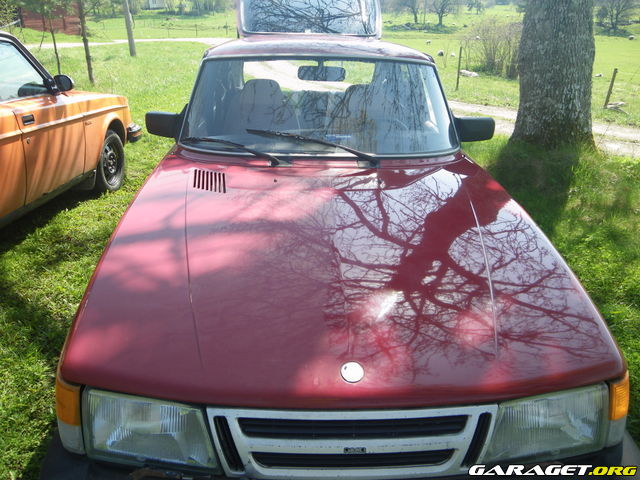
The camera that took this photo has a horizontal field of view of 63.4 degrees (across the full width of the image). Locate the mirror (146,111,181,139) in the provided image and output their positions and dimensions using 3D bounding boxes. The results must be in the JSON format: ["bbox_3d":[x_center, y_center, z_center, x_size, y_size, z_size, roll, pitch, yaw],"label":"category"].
[{"bbox_3d":[-0.791,-0.600,2.683,0.195,0.115,0.085,0,26,-3],"label":"mirror"}]

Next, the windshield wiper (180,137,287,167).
[{"bbox_3d":[-0.444,-0.448,2.495,0.600,0.045,0.060,17,74,24],"label":"windshield wiper"}]

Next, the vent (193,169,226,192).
[{"bbox_3d":[-0.482,-0.256,2.274,0.145,0.020,0.175,-8,34,-7],"label":"vent"}]

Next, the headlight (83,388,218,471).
[{"bbox_3d":[-0.437,0.489,1.355,0.340,0.175,0.110,3,26,3],"label":"headlight"}]

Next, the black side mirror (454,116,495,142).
[{"bbox_3d":[0.827,-0.594,2.781,0.195,0.115,0.085,0,26,-3],"label":"black side mirror"}]

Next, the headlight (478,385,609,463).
[{"bbox_3d":[0.613,0.496,1.418,0.340,0.175,0.110,-3,27,-10],"label":"headlight"}]

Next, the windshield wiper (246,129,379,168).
[{"bbox_3d":[-0.045,-0.457,2.468,0.671,0.045,0.050,17,69,11],"label":"windshield wiper"}]

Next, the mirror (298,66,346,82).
[{"bbox_3d":[0.013,-0.893,2.793,0.250,0.070,0.040,7,26,9],"label":"mirror"}]

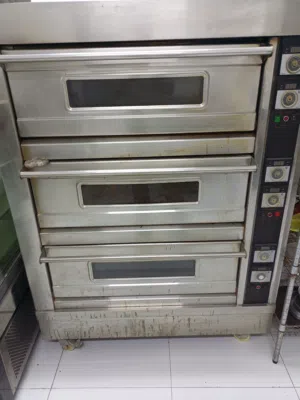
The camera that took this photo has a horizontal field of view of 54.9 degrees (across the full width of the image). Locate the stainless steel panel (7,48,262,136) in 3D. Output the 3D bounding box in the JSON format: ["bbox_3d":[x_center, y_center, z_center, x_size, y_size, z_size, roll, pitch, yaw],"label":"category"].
[{"bbox_3d":[-0.055,-0.397,1.070,0.914,0.300,0.050,-2,23,0],"label":"stainless steel panel"}]

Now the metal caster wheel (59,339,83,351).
[{"bbox_3d":[-0.460,0.796,1.671,0.115,0.110,0.100,-2,23,0],"label":"metal caster wheel"}]

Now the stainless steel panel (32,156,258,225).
[{"bbox_3d":[-0.042,-0.027,1.230,0.910,0.300,0.050,-2,23,0],"label":"stainless steel panel"}]

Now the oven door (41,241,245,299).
[{"bbox_3d":[-0.028,0.347,1.376,0.909,0.299,0.080,-2,23,0],"label":"oven door"}]

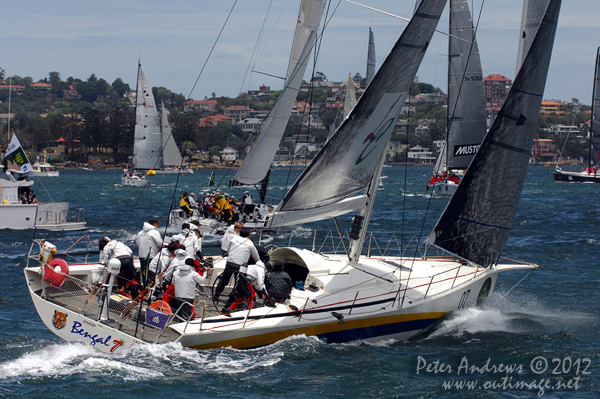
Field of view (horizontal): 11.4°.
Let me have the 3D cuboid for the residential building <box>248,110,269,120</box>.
[{"bbox_3d":[-28.108,-57.588,2055.000,14.000,6.800,11.000,0,1,0],"label":"residential building"}]

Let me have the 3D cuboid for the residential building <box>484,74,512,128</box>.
[{"bbox_3d":[129.795,-64.734,1960.000,18.500,34.000,17.000,0,1,0],"label":"residential building"}]

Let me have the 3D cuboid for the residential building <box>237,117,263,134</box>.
[{"bbox_3d":[-28.899,-42.911,1750.000,16.000,9.800,12.000,0,1,0],"label":"residential building"}]

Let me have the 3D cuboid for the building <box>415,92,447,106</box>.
[{"bbox_3d":[89.467,-68.557,2055.000,21.500,9.500,13.000,0,1,0],"label":"building"}]

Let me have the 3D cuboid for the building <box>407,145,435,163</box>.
[{"bbox_3d":[69.191,-25.663,1700.000,16.000,10.000,12.000,0,1,0],"label":"building"}]

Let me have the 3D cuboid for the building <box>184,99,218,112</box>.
[{"bbox_3d":[-72.458,-69.148,2205.000,25.000,10.000,13.000,0,1,0],"label":"building"}]

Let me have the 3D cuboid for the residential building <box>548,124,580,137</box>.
[{"bbox_3d":[159.133,-41.435,1800.000,18.500,7.300,12.000,0,1,0],"label":"residential building"}]

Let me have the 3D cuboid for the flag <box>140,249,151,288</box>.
[{"bbox_3d":[-2.970,1.331,57.800,0.140,0.800,0.400,10,3,5],"label":"flag"}]

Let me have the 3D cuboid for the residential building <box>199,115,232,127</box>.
[{"bbox_3d":[-50.475,-46.467,1780.000,20.000,7.800,13.000,0,1,0],"label":"residential building"}]

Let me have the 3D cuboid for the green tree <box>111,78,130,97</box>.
[{"bbox_3d":[-107.790,-66.656,1800.000,11.500,12.500,11.500,0,1,0],"label":"green tree"}]

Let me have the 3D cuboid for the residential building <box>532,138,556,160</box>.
[{"bbox_3d":[154.751,-31.776,1905.000,16.500,13.500,13.000,0,1,0],"label":"residential building"}]

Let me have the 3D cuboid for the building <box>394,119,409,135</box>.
[{"bbox_3d":[60.951,-43.837,1800.000,10.000,9.400,10.000,0,1,0],"label":"building"}]

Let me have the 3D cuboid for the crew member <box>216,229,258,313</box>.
[{"bbox_3d":[-1.208,1.360,57.000,0.650,1.600,0.680,1,1,37],"label":"crew member"}]

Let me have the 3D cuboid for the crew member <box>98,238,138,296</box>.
[{"bbox_3d":[-3.734,1.405,61.500,0.780,1.300,0.580,1,1,44],"label":"crew member"}]

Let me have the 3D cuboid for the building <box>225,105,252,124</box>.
[{"bbox_3d":[-38.265,-52.460,1850.000,17.800,11.500,12.000,0,1,0],"label":"building"}]

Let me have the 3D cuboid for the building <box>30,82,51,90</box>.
[{"bbox_3d":[-159.850,-69.433,1850.000,13.000,6.000,11.000,0,1,0],"label":"building"}]

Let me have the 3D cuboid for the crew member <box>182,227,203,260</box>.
[{"bbox_3d":[-2.249,1.255,62.700,0.530,1.450,0.550,1,1,41],"label":"crew member"}]

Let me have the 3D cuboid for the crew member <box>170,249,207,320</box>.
[{"bbox_3d":[-2.201,1.743,59.700,0.650,1.300,0.700,0,1,23],"label":"crew member"}]

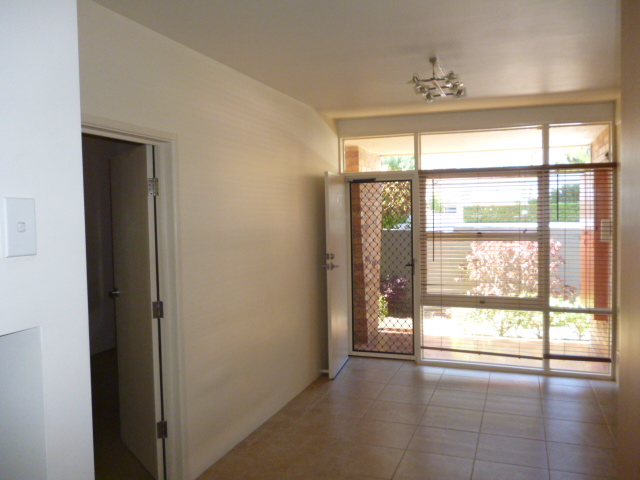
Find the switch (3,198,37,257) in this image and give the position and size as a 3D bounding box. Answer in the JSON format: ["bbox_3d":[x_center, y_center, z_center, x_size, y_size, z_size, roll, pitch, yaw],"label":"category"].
[{"bbox_3d":[-0.596,-0.025,1.039,0.012,0.117,0.070,0,3,21],"label":"switch"}]

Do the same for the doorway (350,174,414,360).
[{"bbox_3d":[0.658,0.319,5.774,0.781,2.056,0.104,0,3,21],"label":"doorway"}]

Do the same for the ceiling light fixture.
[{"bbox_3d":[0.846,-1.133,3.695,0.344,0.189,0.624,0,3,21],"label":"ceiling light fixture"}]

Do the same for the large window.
[{"bbox_3d":[1.928,0.101,5.240,1.872,2.437,0.104,0,3,21],"label":"large window"}]

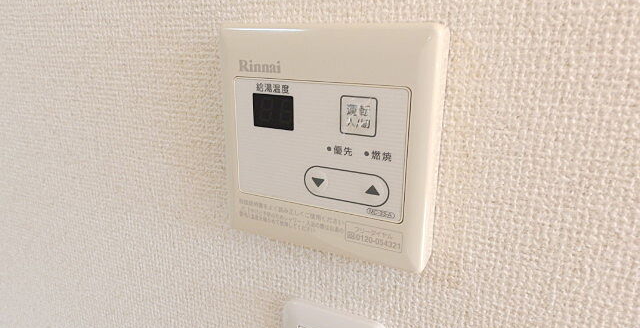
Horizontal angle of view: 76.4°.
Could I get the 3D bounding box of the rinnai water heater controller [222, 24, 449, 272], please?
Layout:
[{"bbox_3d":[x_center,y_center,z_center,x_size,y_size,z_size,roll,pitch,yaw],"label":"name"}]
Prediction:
[{"bbox_3d":[0.000,-0.009,0.211,0.119,0.121,0.017,8,19,25],"label":"rinnai water heater controller"}]

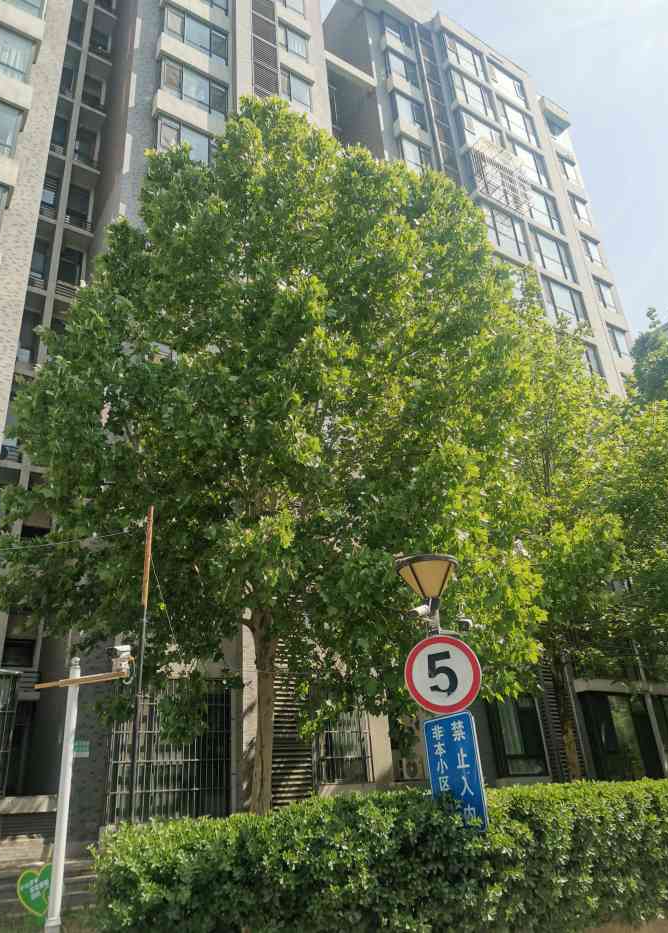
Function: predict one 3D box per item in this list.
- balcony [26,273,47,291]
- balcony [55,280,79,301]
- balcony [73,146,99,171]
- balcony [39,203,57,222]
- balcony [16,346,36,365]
[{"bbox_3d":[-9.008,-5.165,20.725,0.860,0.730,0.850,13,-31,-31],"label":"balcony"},{"bbox_3d":[-8.091,-4.973,21.303,0.898,0.774,0.850,13,-31,-31],"label":"balcony"},{"bbox_3d":[-8.477,-10.062,23.826,0.898,0.862,0.850,13,-31,-31],"label":"balcony"},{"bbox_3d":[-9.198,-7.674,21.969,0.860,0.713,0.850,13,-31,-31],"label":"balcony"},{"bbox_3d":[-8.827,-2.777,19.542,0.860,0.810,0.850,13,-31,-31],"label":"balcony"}]

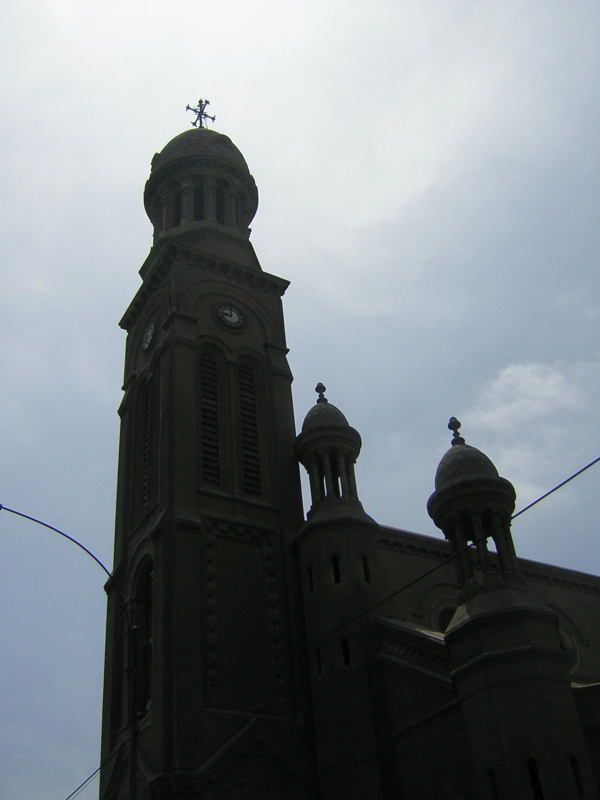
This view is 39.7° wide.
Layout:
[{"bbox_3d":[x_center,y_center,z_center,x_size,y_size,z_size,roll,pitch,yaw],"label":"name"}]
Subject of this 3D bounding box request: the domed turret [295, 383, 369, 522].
[{"bbox_3d":[1.073,1.926,31.225,2.620,6.460,2.620,-4,-36,-3],"label":"domed turret"}]

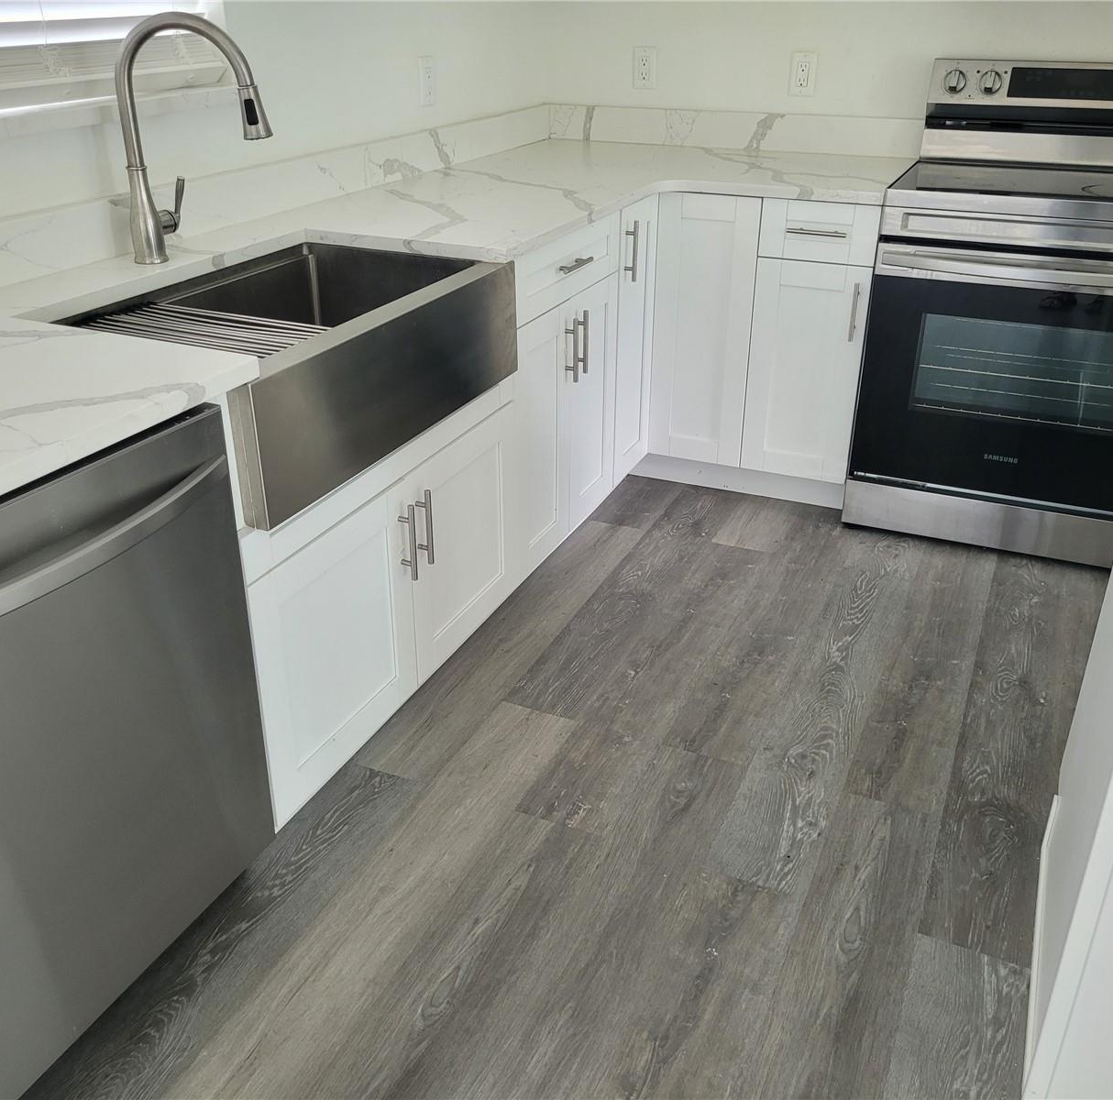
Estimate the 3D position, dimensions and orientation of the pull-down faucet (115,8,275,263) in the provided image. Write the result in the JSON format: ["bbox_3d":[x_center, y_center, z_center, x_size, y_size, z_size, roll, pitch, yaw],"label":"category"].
[{"bbox_3d":[-0.634,-0.726,1.953,0.290,0.420,0.115,6,28,11],"label":"pull-down faucet"}]

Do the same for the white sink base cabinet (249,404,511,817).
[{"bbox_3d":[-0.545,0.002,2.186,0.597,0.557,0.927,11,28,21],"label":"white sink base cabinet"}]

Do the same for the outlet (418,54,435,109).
[{"bbox_3d":[-0.345,-1.256,2.951,0.012,0.120,0.074,11,29,21],"label":"outlet"}]

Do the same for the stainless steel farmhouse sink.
[{"bbox_3d":[-0.488,-0.349,2.012,0.512,0.233,0.838,11,29,21],"label":"stainless steel farmhouse sink"}]

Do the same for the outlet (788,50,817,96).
[{"bbox_3d":[0.734,-1.416,3.282,0.074,0.119,0.012,11,29,21],"label":"outlet"}]

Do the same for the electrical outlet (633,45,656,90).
[{"bbox_3d":[0.277,-1.513,3.461,0.079,0.119,0.012,11,29,21],"label":"electrical outlet"}]

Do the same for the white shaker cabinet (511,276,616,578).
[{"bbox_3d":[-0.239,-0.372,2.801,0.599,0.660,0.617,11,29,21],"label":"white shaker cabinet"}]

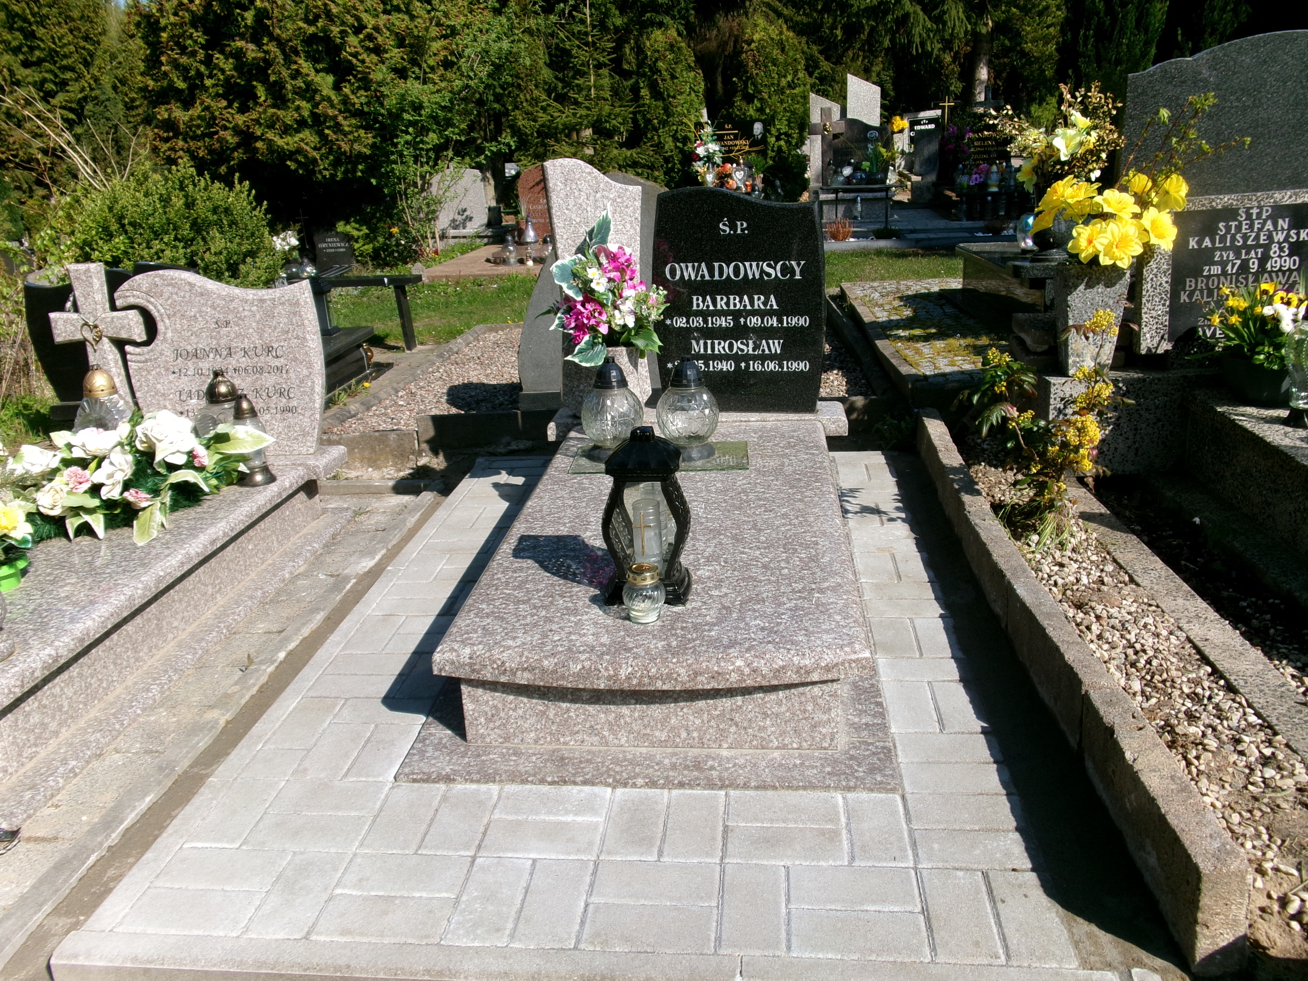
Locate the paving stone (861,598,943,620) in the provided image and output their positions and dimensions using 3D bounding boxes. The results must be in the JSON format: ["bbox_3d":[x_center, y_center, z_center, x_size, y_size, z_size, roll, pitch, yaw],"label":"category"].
[{"bbox_3d":[0.616,0.314,2.564,0.200,0.055,0.100,-1,19,6],"label":"paving stone"}]

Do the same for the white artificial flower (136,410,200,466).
[{"bbox_3d":[-1.332,-0.144,2.895,0.170,0.145,0.120,-11,21,-24],"label":"white artificial flower"}]

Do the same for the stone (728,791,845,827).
[{"bbox_3d":[0.231,0.587,1.867,0.200,0.060,0.099,-1,19,6],"label":"stone"}]

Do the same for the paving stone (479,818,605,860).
[{"bbox_3d":[-0.189,0.615,1.799,0.200,0.055,0.100,-1,19,6],"label":"paving stone"}]

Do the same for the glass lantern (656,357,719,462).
[{"bbox_3d":[0.096,-0.238,2.972,0.177,0.280,0.177,-1,19,6],"label":"glass lantern"}]

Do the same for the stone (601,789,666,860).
[{"bbox_3d":[-0.031,0.597,1.829,0.100,0.055,0.200,-1,19,6],"label":"stone"}]

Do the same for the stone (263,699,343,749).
[{"bbox_3d":[-0.727,0.514,2.213,0.100,0.060,0.200,-1,19,6],"label":"stone"}]

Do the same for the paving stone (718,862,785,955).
[{"bbox_3d":[0.151,0.656,1.606,0.100,0.060,0.200,-1,19,6],"label":"paving stone"}]

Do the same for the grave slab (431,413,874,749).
[{"bbox_3d":[0.062,0.140,2.666,0.810,0.210,1.590,-1,19,6],"label":"grave slab"}]

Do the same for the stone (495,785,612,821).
[{"bbox_3d":[-0.183,0.592,1.917,0.200,0.060,0.100,-1,19,6],"label":"stone"}]

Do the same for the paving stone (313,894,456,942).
[{"bbox_3d":[-0.419,0.695,1.659,0.200,0.060,0.100,-1,19,6],"label":"paving stone"}]

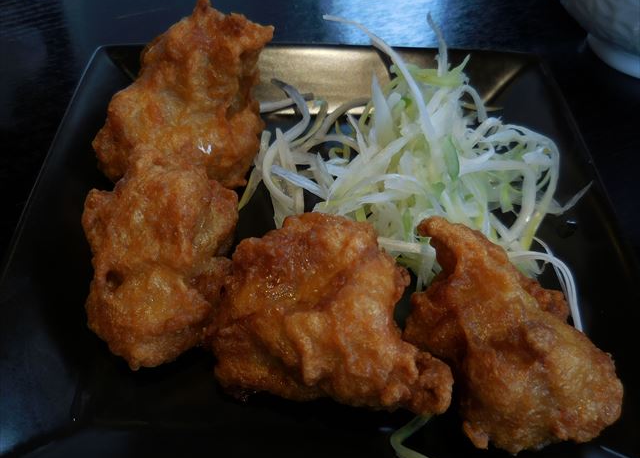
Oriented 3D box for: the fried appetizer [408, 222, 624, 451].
[{"bbox_3d":[0.056,0.034,0.188,0.049,0.040,0.074,-22,55,-18],"label":"fried appetizer"}]

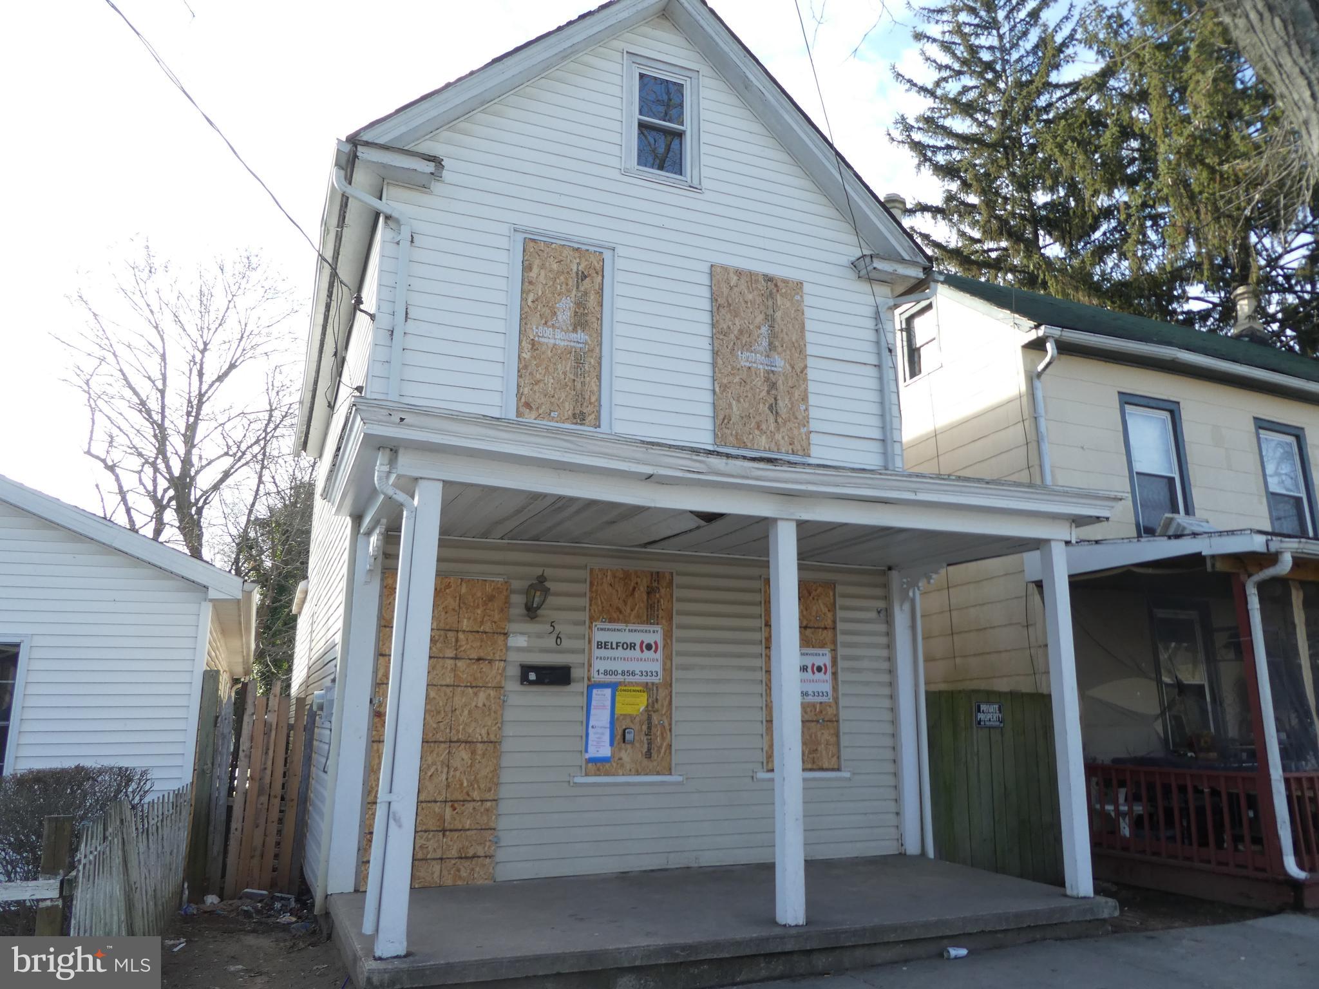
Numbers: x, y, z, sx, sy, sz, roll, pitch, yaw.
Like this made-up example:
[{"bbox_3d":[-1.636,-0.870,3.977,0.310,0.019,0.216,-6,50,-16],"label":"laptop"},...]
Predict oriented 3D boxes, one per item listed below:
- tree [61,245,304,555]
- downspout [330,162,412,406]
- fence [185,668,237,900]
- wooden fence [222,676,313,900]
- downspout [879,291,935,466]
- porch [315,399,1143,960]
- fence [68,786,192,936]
[{"bbox_3d":[-13.126,-0.112,24.489,6.200,14.000,6.200,6,-14,-22],"label":"tree"},{"bbox_3d":[-2.296,-1.607,7.099,0.640,1.920,0.180,6,-14,-22],"label":"downspout"},{"bbox_3d":[-3.551,2.283,7.262,0.290,1.780,0.100,6,-14,-22],"label":"fence"},{"bbox_3d":[-3.163,2.364,7.462,0.600,1.700,0.080,6,-14,-22],"label":"wooden fence"},{"bbox_3d":[2.485,-1.131,9.009,0.660,1.960,0.180,6,-14,-22],"label":"downspout"},{"bbox_3d":[0.499,1.329,6.440,5.450,3.210,2.320,6,-14,-22],"label":"porch"},{"bbox_3d":[-3.294,2.403,5.848,0.140,0.920,2.400,4,-13,-16],"label":"fence"}]

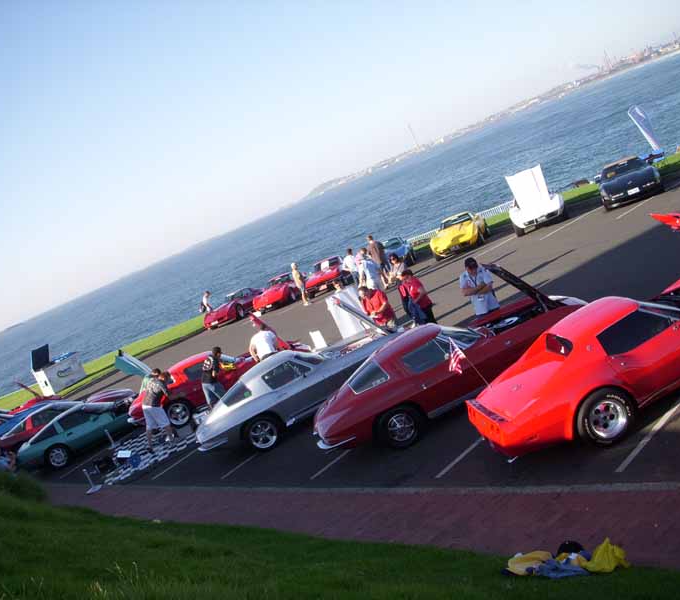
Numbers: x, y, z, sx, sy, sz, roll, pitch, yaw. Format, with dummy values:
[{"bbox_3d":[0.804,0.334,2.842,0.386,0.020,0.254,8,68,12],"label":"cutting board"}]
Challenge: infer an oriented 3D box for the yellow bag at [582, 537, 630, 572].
[{"bbox_3d":[1.968,1.894,6.511,0.310,0.190,0.220,-24,7,0],"label":"yellow bag"}]

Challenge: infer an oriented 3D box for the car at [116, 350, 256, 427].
[{"bbox_3d":[-2.742,1.769,20.256,4.500,1.270,1.770,-24,7,-6],"label":"car"}]

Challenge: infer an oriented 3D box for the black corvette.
[{"bbox_3d":[8.949,-3.778,27.606,1.820,1.190,4.500,-21,8,19],"label":"black corvette"}]

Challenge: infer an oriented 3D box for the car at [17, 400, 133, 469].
[{"bbox_3d":[-6.022,3.010,22.453,4.450,1.190,1.820,-26,7,-13],"label":"car"}]

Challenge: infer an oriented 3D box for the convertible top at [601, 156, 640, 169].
[{"bbox_3d":[8.874,-4.229,27.884,1.220,0.360,1.200,-21,8,19],"label":"convertible top"}]

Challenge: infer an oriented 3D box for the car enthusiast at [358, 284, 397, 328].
[{"bbox_3d":[0.827,0.428,17.111,0.560,1.640,0.500,-18,9,40],"label":"car enthusiast"}]

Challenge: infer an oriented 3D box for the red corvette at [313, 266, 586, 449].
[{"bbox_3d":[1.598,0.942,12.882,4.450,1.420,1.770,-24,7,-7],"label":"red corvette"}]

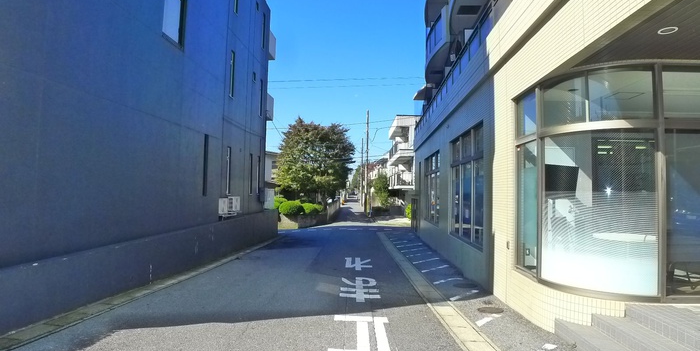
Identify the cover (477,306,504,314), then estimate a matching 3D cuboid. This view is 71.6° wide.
[{"bbox_3d":[2.115,2.045,7.307,0.410,0.040,0.410,1,-2,0],"label":"cover"}]

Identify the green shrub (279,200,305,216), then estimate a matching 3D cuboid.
[{"bbox_3d":[-2.941,1.609,24.400,1.300,0.850,1.200,1,-2,0],"label":"green shrub"}]

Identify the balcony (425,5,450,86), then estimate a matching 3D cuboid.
[{"bbox_3d":[3.978,-5.374,20.766,1.300,1.360,6.300,1,-2,3],"label":"balcony"}]

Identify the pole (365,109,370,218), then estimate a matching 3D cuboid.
[{"bbox_3d":[1.346,-0.980,36.142,0.320,7.900,0.320,1,-2,0],"label":"pole"}]

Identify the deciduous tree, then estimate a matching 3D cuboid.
[{"bbox_3d":[-2.049,-0.745,29.401,4.500,5.600,4.400,1,-2,0],"label":"deciduous tree"}]

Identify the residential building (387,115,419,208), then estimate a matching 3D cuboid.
[{"bbox_3d":[7.699,-0.633,44.534,7.500,8.134,9.600,1,-2,2],"label":"residential building"}]

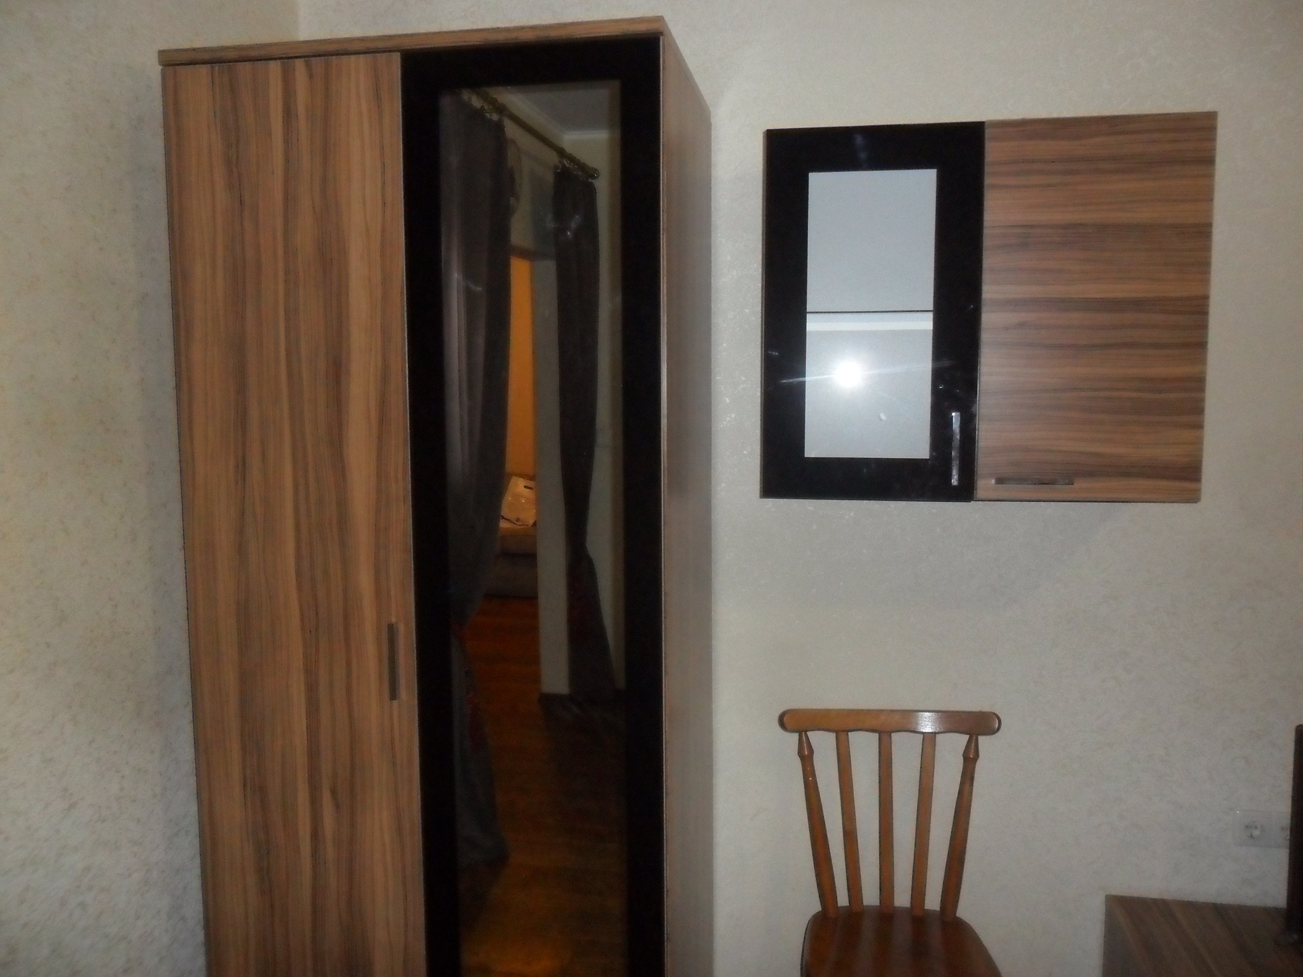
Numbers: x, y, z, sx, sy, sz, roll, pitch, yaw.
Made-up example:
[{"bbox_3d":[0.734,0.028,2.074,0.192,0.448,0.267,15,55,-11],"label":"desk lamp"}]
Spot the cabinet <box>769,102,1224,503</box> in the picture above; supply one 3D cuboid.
[{"bbox_3d":[0.635,-0.339,2.036,0.800,0.700,0.300,1,6,10],"label":"cabinet"}]

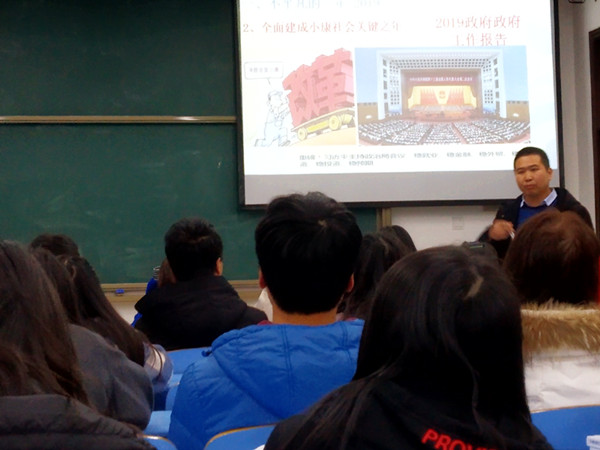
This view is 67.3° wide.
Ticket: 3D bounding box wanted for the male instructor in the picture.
[{"bbox_3d":[1.188,0.457,2.212,0.560,1.700,0.400,-4,-4,43],"label":"male instructor"}]

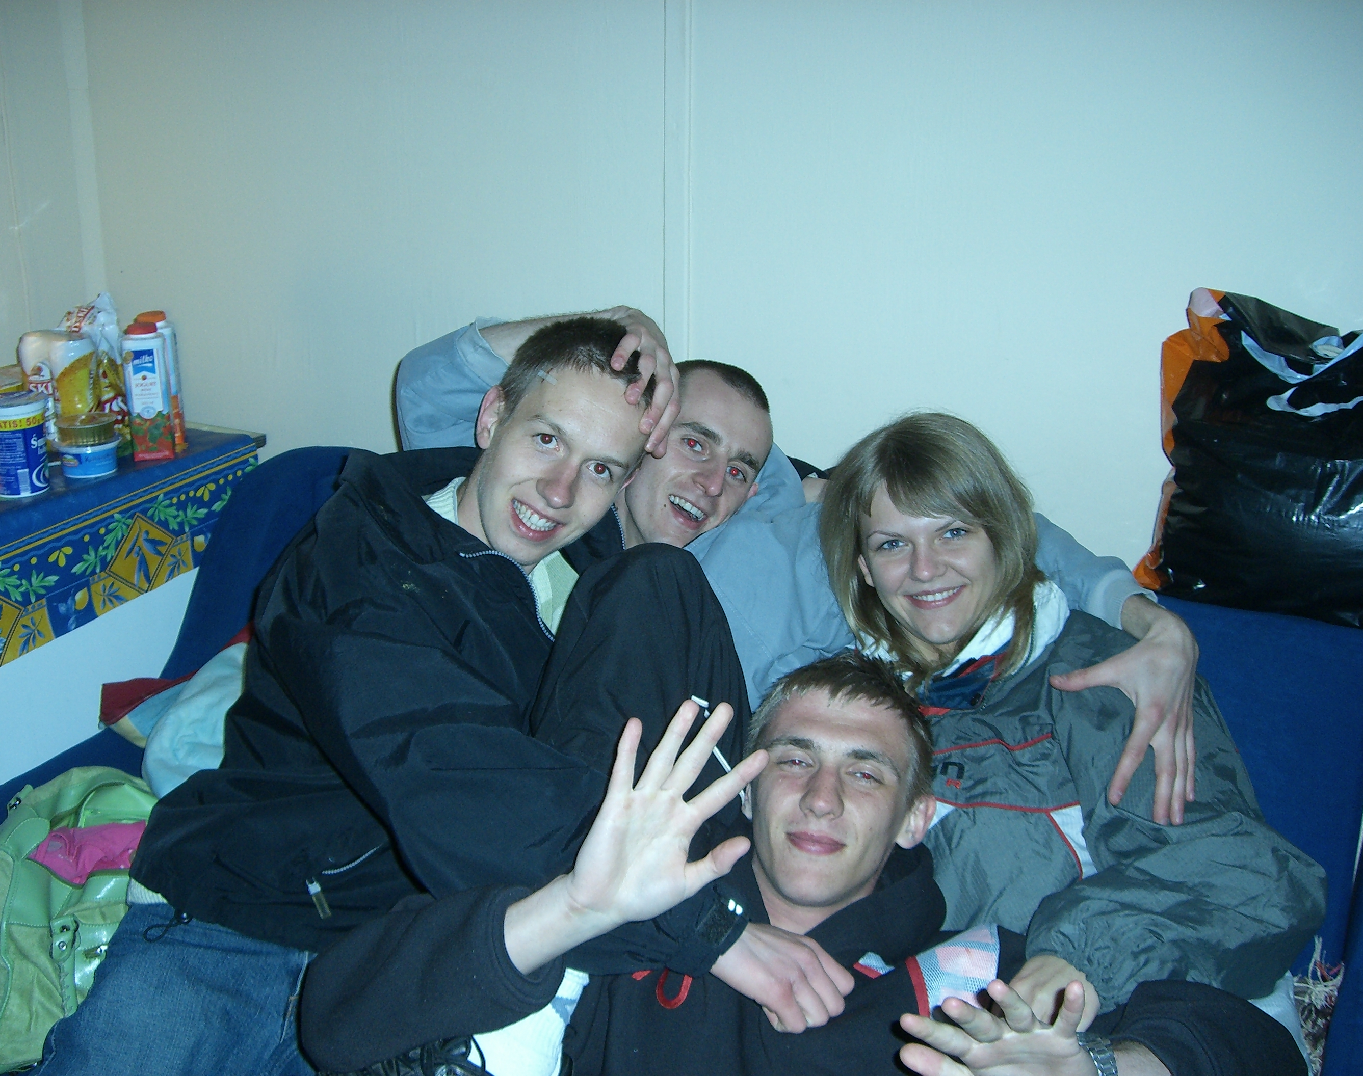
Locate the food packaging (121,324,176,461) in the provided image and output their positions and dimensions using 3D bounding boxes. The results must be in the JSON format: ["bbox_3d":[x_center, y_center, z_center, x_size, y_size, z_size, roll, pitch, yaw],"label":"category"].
[{"bbox_3d":[-0.748,-0.206,2.201,0.057,0.186,0.057,-7,17,-25],"label":"food packaging"}]

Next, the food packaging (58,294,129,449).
[{"bbox_3d":[-0.849,-0.242,2.272,0.115,0.218,0.080,-6,16,-21],"label":"food packaging"}]

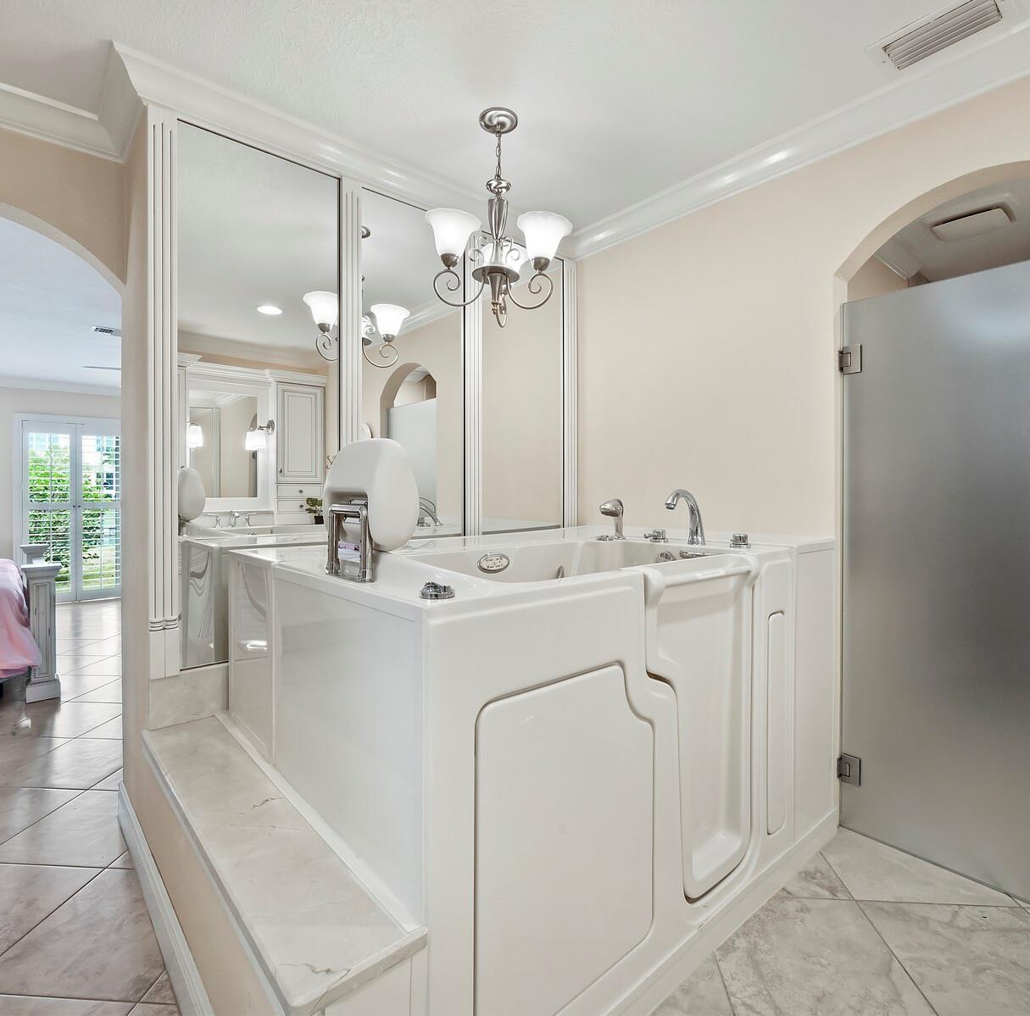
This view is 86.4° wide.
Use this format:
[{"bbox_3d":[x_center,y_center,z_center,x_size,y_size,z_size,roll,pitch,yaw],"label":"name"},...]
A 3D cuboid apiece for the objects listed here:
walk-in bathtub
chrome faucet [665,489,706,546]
[{"bbox_3d":[0.121,0.645,1.781,1.691,1.056,1.125,-1,2,-42],"label":"walk-in bathtub"},{"bbox_3d":[0.549,0.033,1.767,0.214,0.188,0.059,-1,2,-42],"label":"chrome faucet"}]

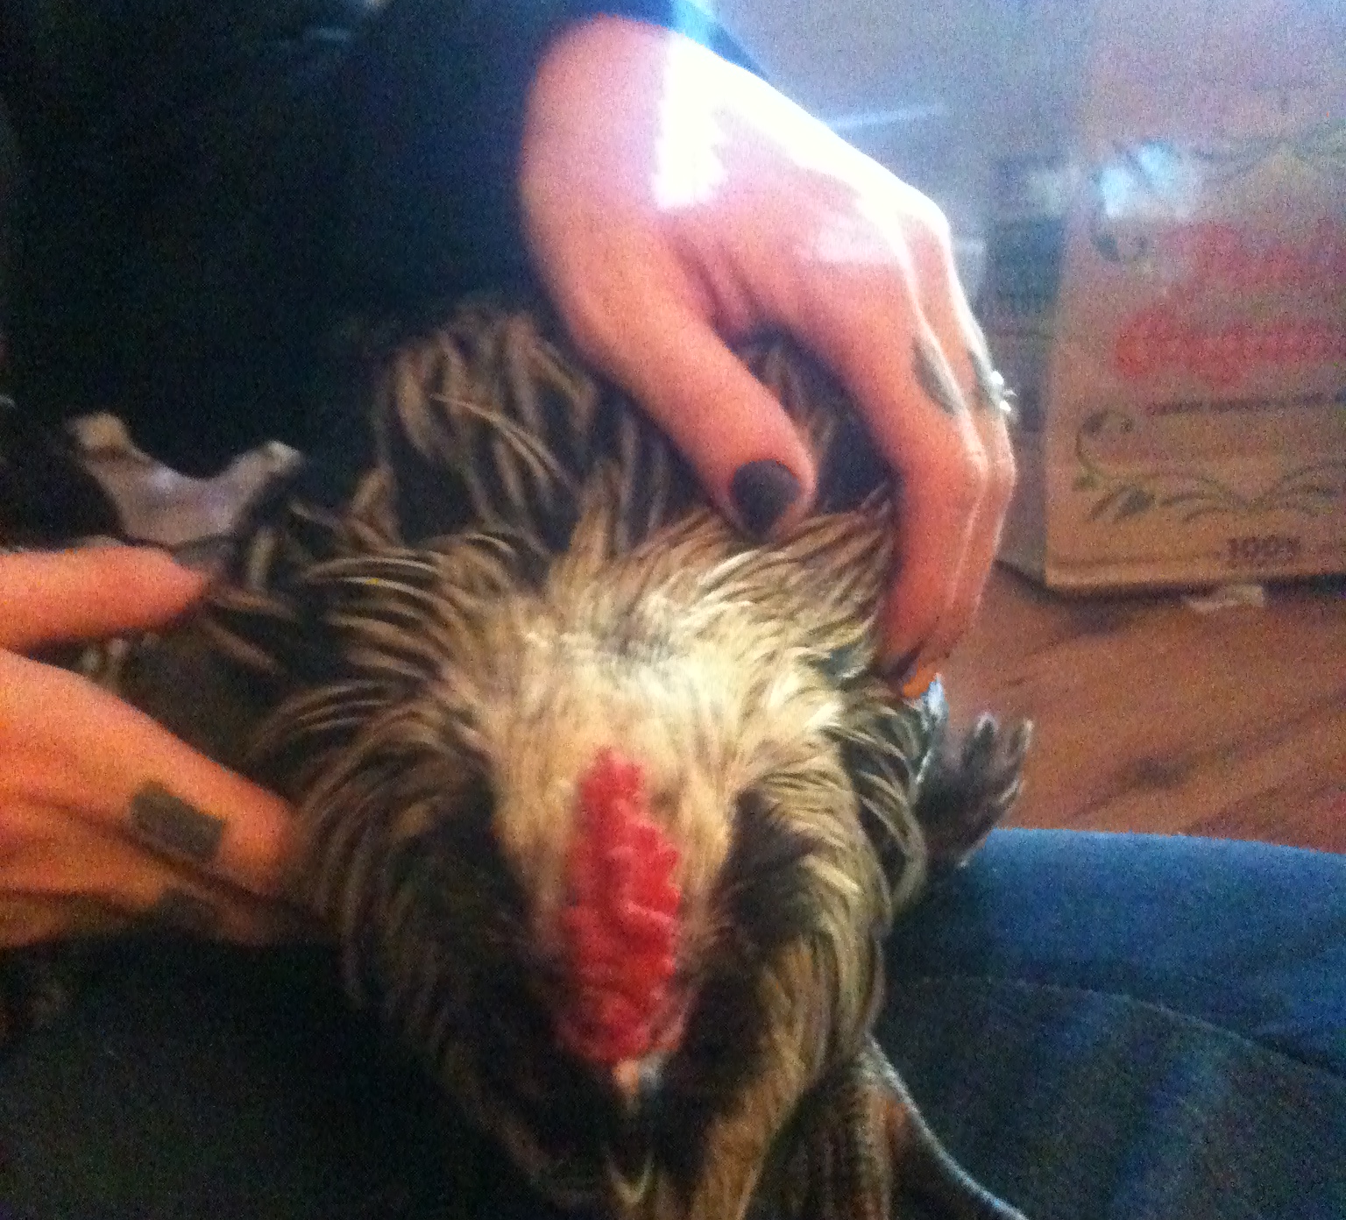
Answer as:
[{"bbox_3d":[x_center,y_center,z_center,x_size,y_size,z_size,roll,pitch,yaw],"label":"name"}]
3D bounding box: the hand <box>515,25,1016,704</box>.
[{"bbox_3d":[0.028,-0.065,0.420,0.085,0.158,0.095,-36,-18,12],"label":"hand"}]

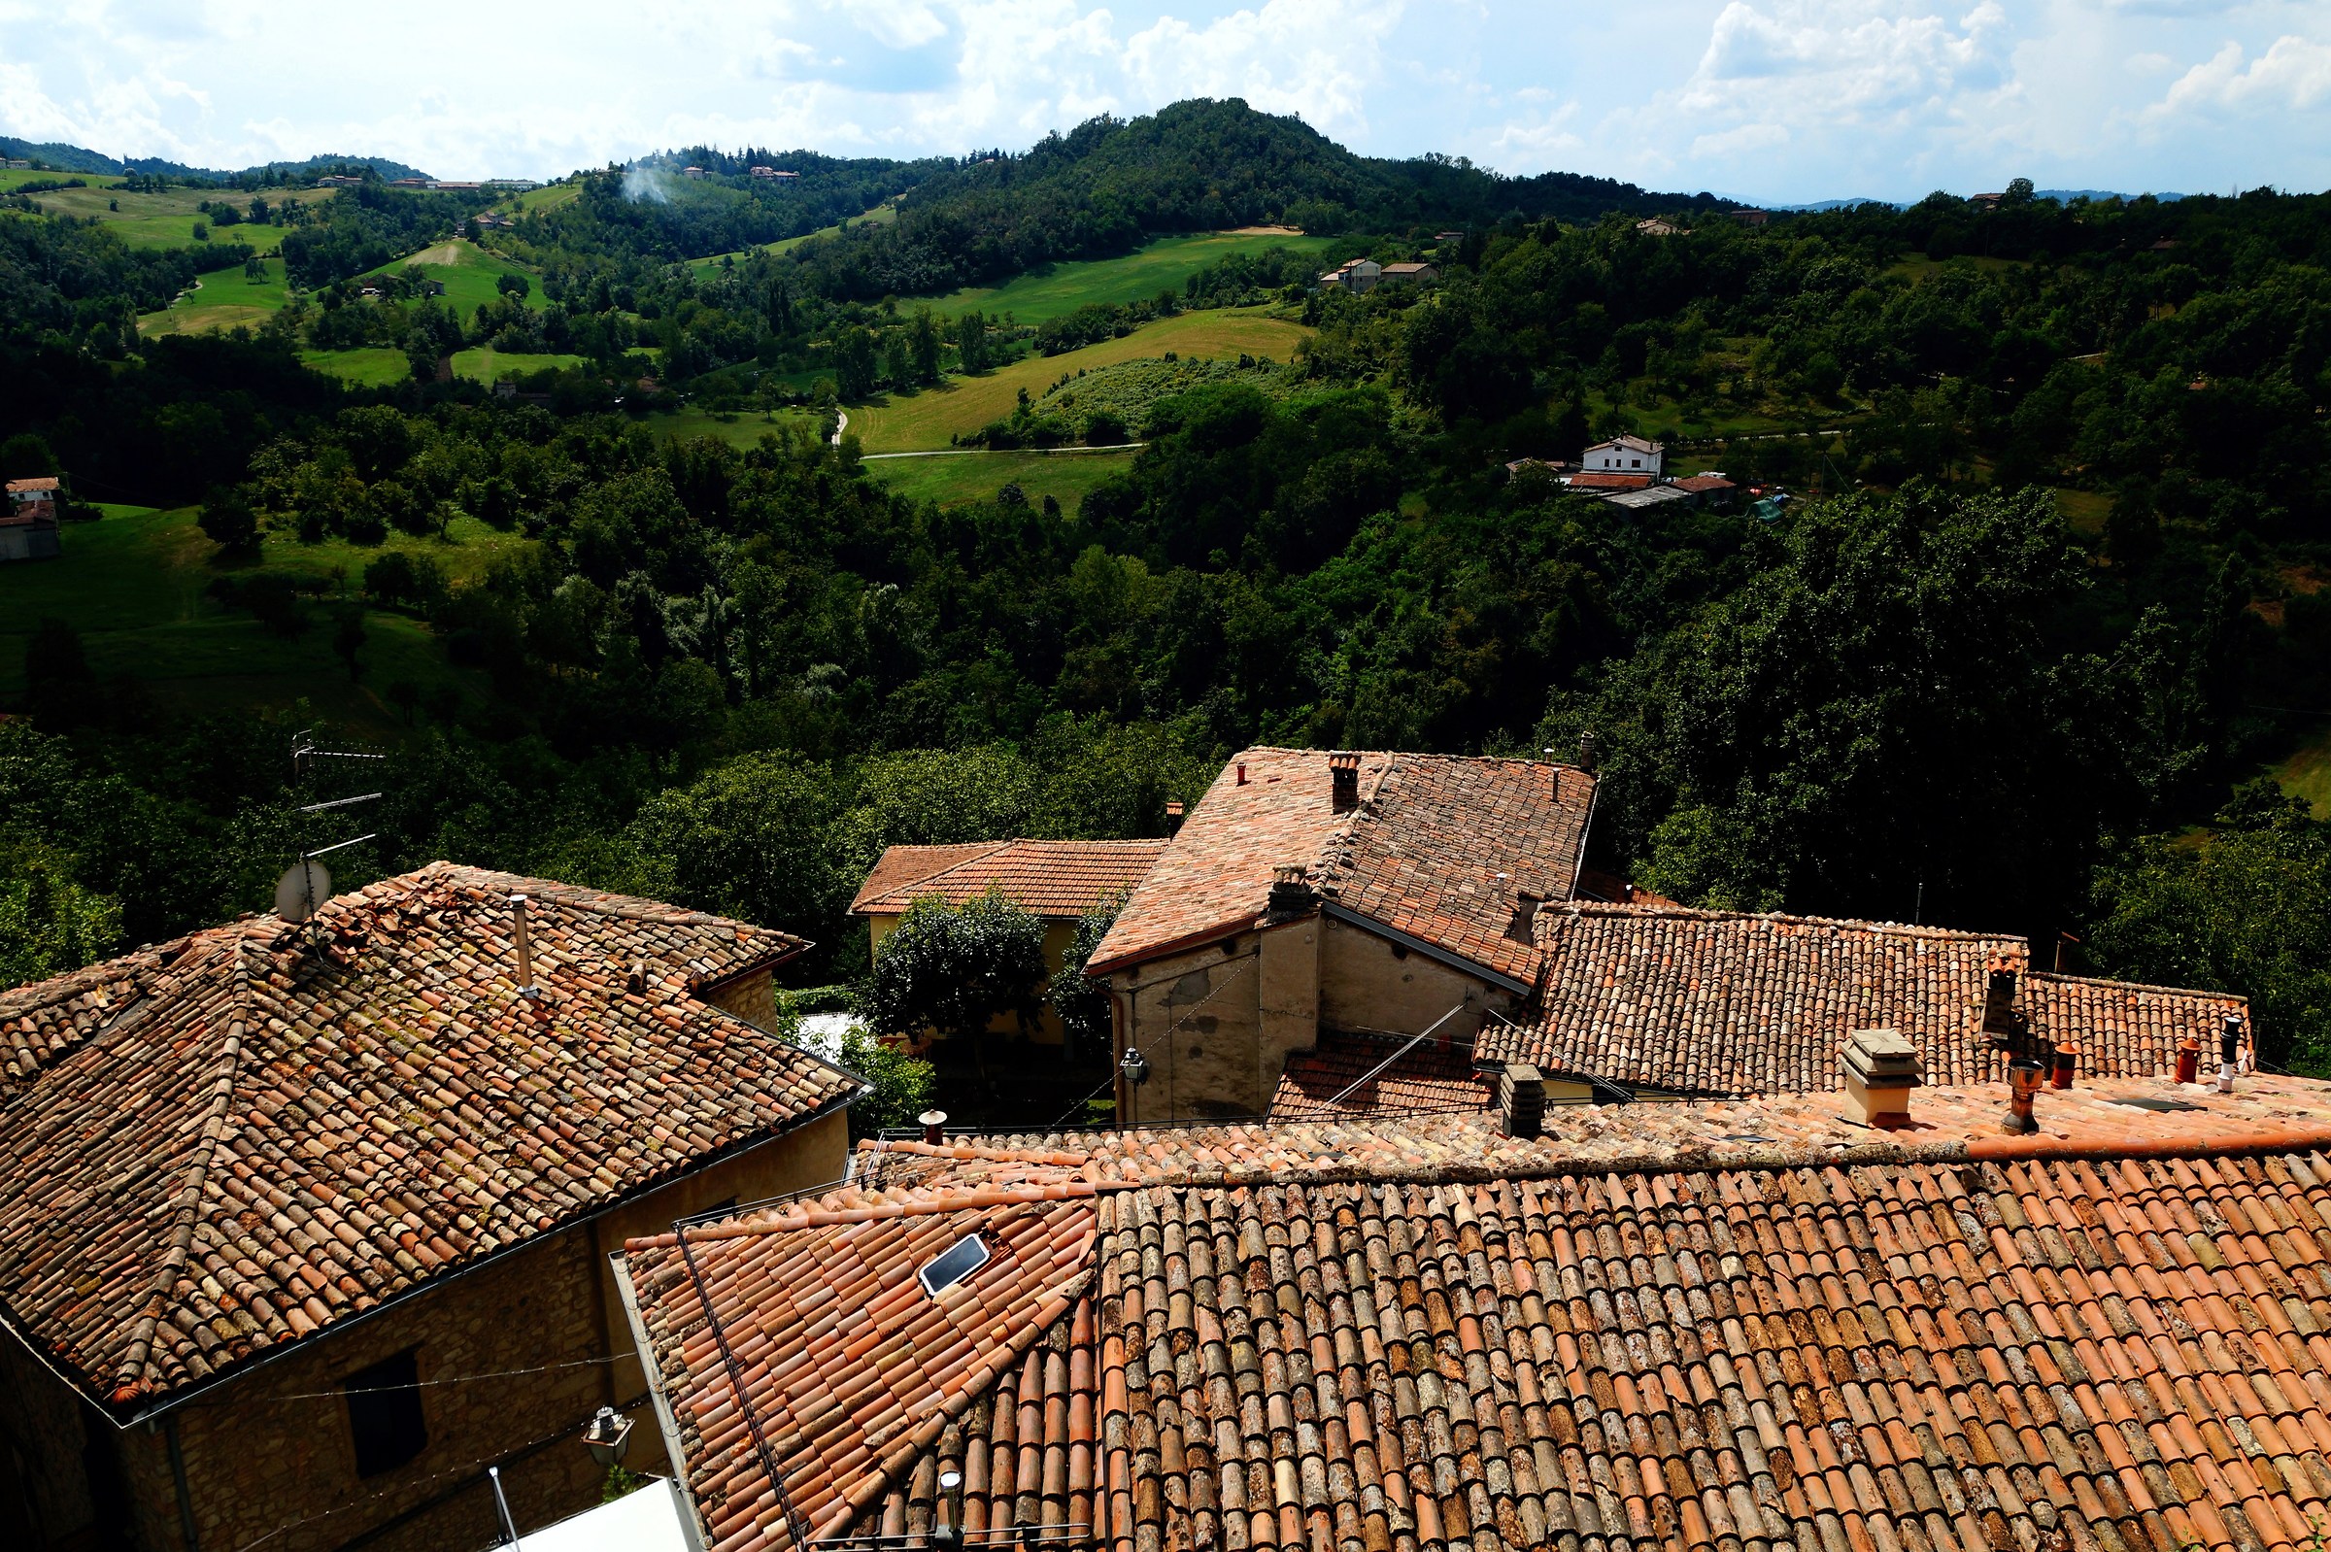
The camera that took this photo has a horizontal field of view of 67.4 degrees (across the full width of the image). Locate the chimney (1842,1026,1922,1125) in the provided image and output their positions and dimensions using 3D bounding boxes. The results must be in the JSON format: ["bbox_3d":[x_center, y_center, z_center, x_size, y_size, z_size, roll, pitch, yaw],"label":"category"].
[{"bbox_3d":[7.244,3.100,17.715,0.564,0.866,0.604,-2,16,-2],"label":"chimney"}]

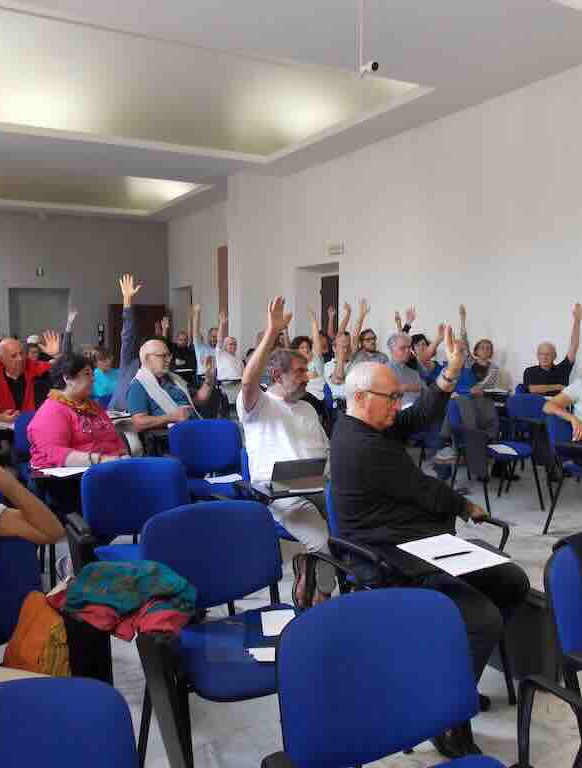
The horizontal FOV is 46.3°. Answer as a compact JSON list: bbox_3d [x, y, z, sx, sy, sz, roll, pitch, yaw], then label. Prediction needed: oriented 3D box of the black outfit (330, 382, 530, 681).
[{"bbox_3d":[0.425,0.566,2.316,0.720,1.100,0.560,4,7,42],"label":"black outfit"}]

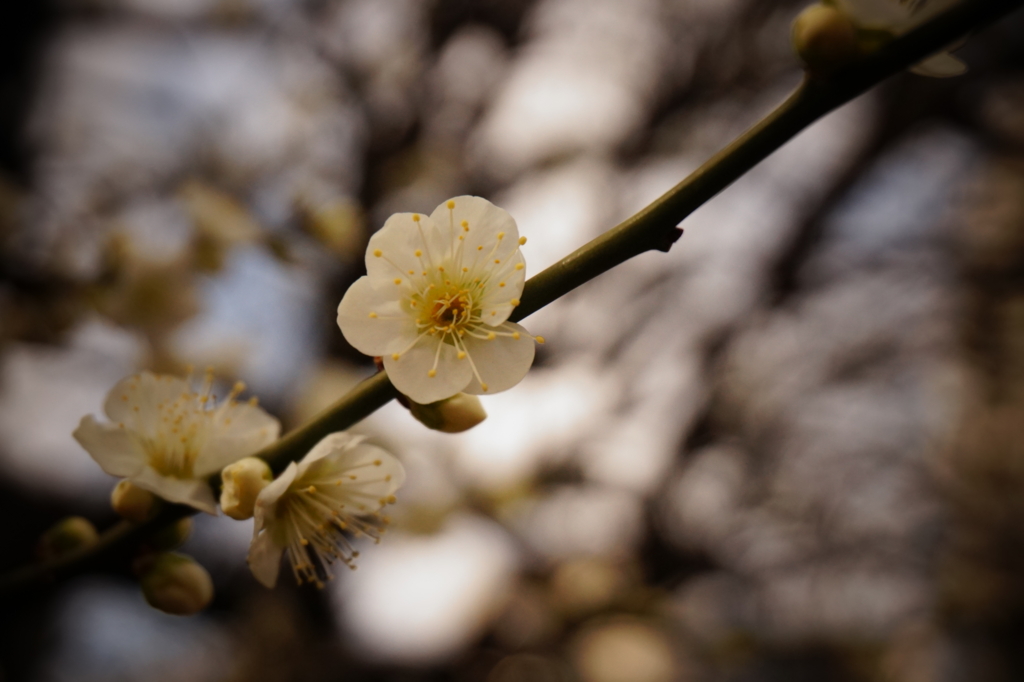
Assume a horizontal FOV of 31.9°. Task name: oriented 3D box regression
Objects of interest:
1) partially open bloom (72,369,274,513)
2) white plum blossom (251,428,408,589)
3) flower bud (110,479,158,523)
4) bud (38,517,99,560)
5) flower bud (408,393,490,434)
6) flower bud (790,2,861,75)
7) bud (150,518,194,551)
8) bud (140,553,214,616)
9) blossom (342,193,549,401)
[{"bbox_3d":[-0.043,0.013,0.231,0.025,0.013,0.021,6,30,-4],"label":"partially open bloom"},{"bbox_3d":[-0.023,0.021,0.222,0.014,0.021,0.018,36,-2,30],"label":"white plum blossom"},{"bbox_3d":[-0.049,0.021,0.232,0.007,0.006,0.006,32,0,-18],"label":"flower bud"},{"bbox_3d":[-0.059,0.026,0.240,0.008,0.006,0.006,-25,0,-9],"label":"bud"},{"bbox_3d":[-0.008,0.008,0.224,0.010,0.007,0.007,13,0,6],"label":"flower bud"},{"bbox_3d":[0.037,-0.035,0.209,0.008,0.008,0.008,-16,15,0],"label":"flower bud"},{"bbox_3d":[-0.044,0.025,0.233,0.006,0.005,0.005,-32,0,-6],"label":"bud"},{"bbox_3d":[-0.043,0.031,0.229,0.009,0.008,0.008,29,0,21],"label":"bud"},{"bbox_3d":[-0.009,-0.005,0.219,0.025,0.025,0.012,-1,-9,7],"label":"blossom"}]

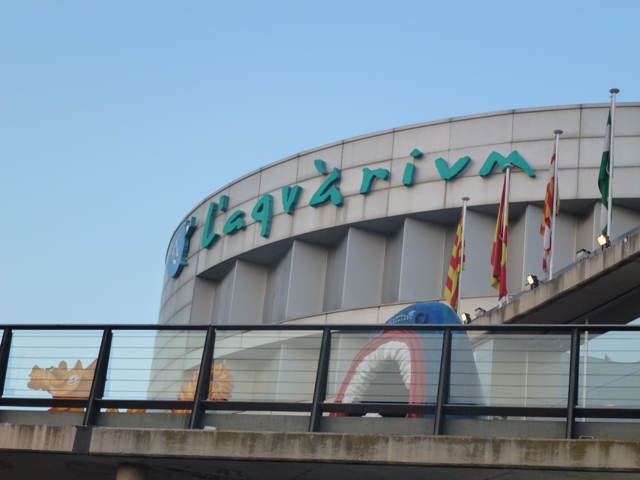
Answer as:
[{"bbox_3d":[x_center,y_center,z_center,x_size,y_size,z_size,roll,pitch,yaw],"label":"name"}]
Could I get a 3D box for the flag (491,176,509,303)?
[{"bbox_3d":[3.667,-0.060,28.246,0.372,2.744,0.280,3,-16,7],"label":"flag"}]

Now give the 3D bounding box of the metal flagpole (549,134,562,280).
[{"bbox_3d":[4.371,-0.619,26.104,0.190,2.974,0.190,3,-16,9],"label":"metal flagpole"}]

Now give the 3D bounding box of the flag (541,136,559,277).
[{"bbox_3d":[4.294,-0.587,26.107,0.334,2.647,0.280,3,-16,9],"label":"flag"}]

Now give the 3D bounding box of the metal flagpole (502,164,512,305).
[{"bbox_3d":[3.722,-0.064,28.240,0.190,3.021,0.190,3,-16,7],"label":"metal flagpole"}]

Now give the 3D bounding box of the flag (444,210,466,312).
[{"bbox_3d":[2.970,0.415,30.647,0.401,2.421,0.280,4,-16,6],"label":"flag"}]

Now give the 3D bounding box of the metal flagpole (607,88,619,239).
[{"bbox_3d":[4.975,-1.189,23.930,0.190,2.927,0.190,2,-16,12],"label":"metal flagpole"}]

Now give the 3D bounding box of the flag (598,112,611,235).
[{"bbox_3d":[4.898,-1.166,23.939,0.255,2.301,0.280,2,-16,12],"label":"flag"}]

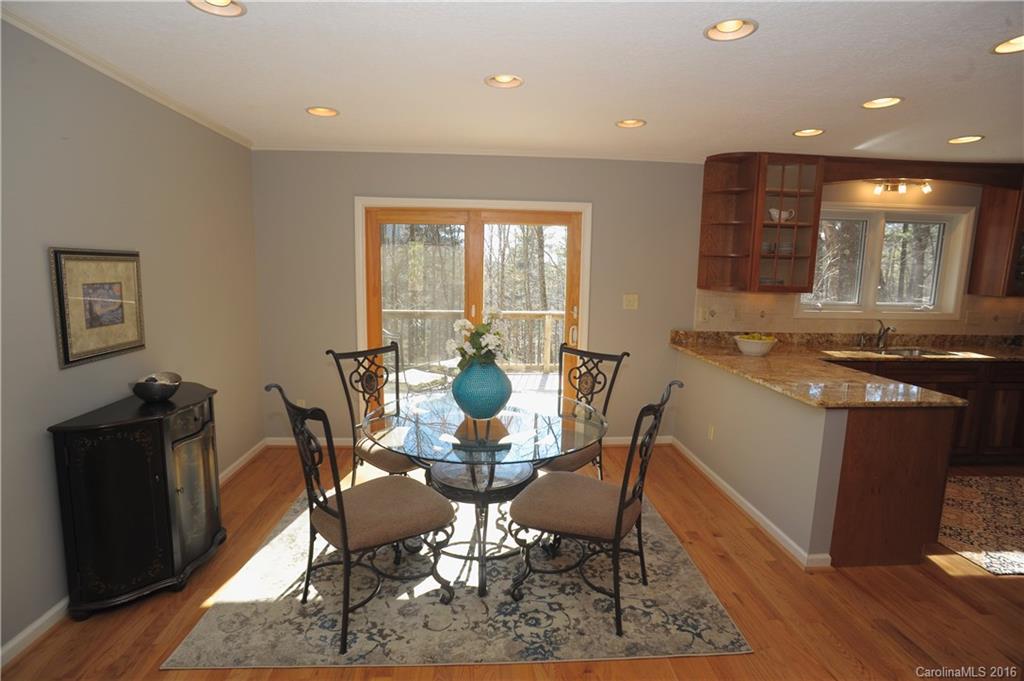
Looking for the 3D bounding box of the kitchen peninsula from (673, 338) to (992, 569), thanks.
[{"bbox_3d":[1.865,0.623,3.588,0.840,0.930,1.930,1,8,-4],"label":"kitchen peninsula"}]

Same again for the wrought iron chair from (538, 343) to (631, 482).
[{"bbox_3d":[0.317,0.581,3.206,0.510,1.016,0.620,8,10,42],"label":"wrought iron chair"}]

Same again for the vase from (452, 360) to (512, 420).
[{"bbox_3d":[-0.156,0.254,2.644,0.310,0.300,0.310,1,8,-3],"label":"vase"}]

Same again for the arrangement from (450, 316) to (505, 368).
[{"bbox_3d":[-0.160,0.007,2.605,0.315,0.300,0.305,1,8,-3],"label":"arrangement"}]

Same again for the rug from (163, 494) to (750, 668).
[{"bbox_3d":[-0.218,1.156,2.791,2.320,0.012,1.600,1,8,-4],"label":"rug"}]

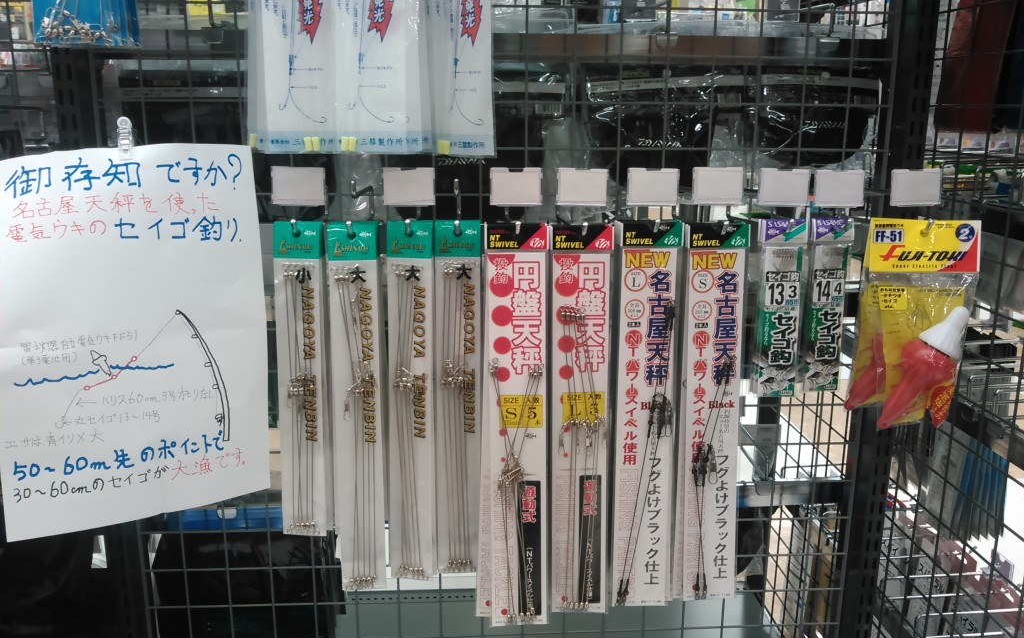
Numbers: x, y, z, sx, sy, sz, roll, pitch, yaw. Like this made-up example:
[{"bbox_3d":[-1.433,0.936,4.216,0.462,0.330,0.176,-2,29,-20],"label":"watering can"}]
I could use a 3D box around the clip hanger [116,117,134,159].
[{"bbox_3d":[-0.390,-0.182,0.895,0.016,0.044,0.018,-1,13,-6],"label":"clip hanger"}]

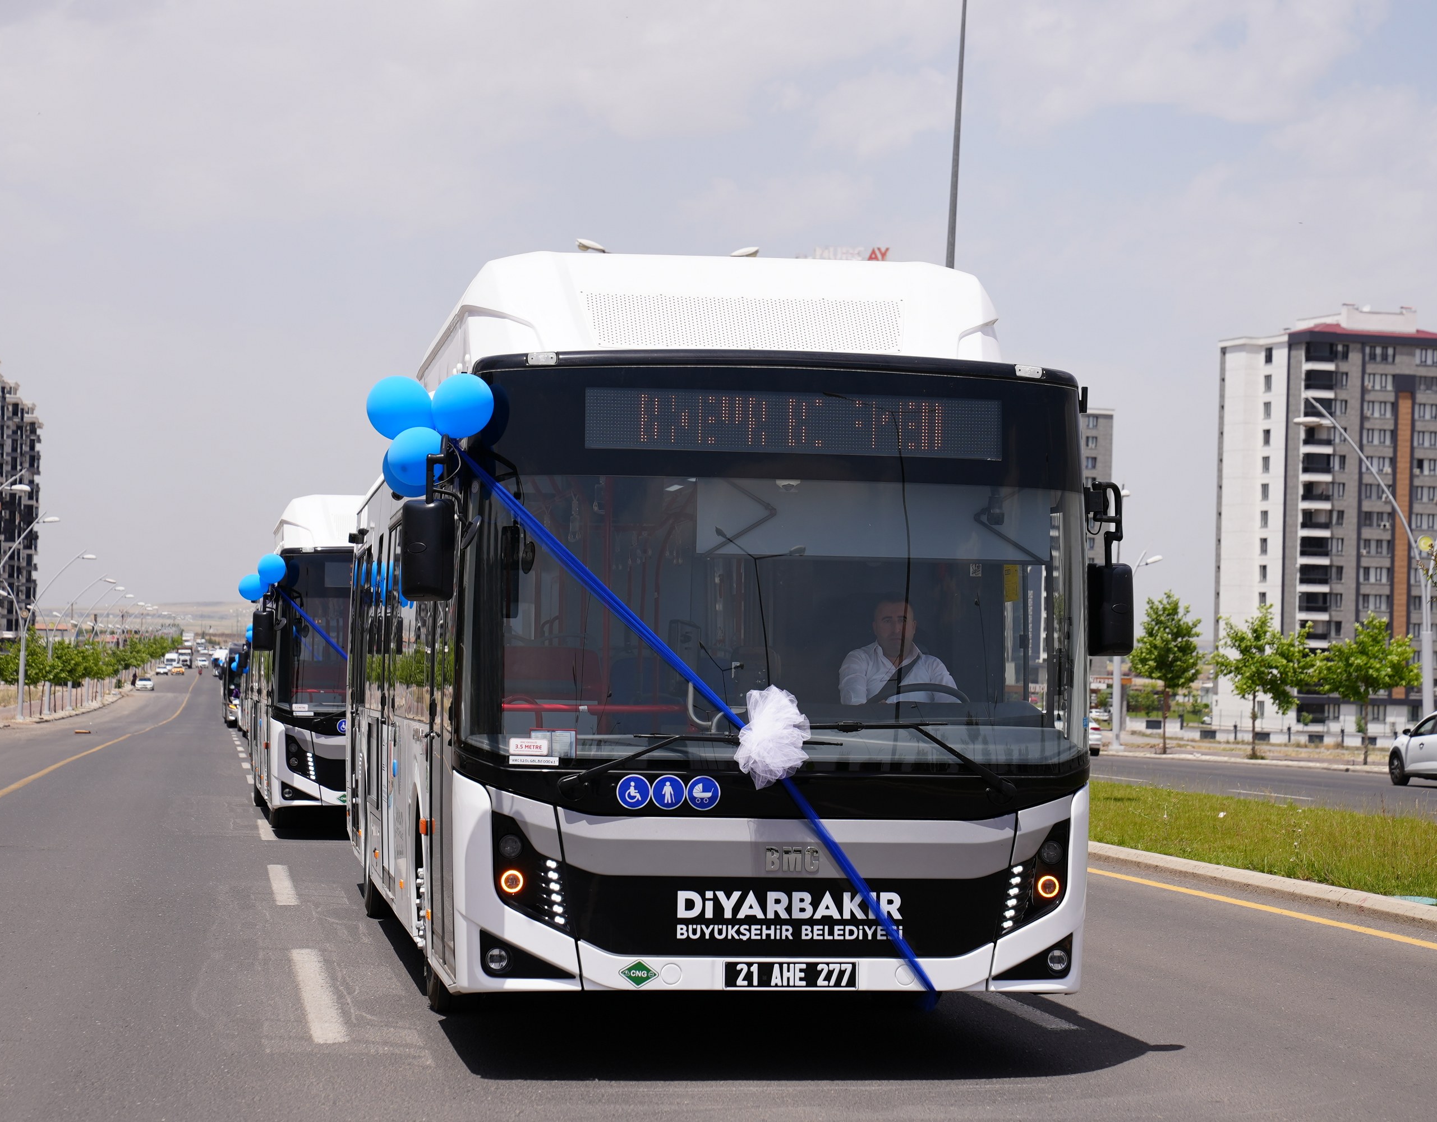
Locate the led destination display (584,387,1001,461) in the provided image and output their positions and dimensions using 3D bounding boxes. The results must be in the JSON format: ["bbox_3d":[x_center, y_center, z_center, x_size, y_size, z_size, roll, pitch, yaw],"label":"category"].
[{"bbox_3d":[0.294,-0.545,12.970,1.675,0.243,0.070,1,-2,-9],"label":"led destination display"}]

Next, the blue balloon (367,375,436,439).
[{"bbox_3d":[-1.270,-0.612,13.030,0.270,0.265,0.270,2,-2,-9],"label":"blue balloon"}]

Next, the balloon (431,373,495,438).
[{"bbox_3d":[-0.983,-0.596,12.550,0.245,0.250,0.245,2,-2,-9],"label":"balloon"}]

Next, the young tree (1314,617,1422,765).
[{"bbox_3d":[14.924,2.967,75.000,2.400,3.400,2.300,2,-2,-9],"label":"young tree"}]

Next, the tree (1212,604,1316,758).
[{"bbox_3d":[14.350,3.160,86.000,2.650,4.100,2.600,1,-2,9],"label":"tree"}]

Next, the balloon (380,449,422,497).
[{"bbox_3d":[-1.217,-0.373,13.050,0.250,0.255,0.250,2,-2,-9],"label":"balloon"}]

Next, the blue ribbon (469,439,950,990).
[{"bbox_3d":[-0.087,0.642,12.860,1.880,2.190,0.380,2,-2,-9],"label":"blue ribbon"}]

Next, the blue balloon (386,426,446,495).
[{"bbox_3d":[-1.162,-0.386,12.550,0.240,0.265,0.240,2,-2,-9],"label":"blue balloon"}]

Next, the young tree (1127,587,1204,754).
[{"bbox_3d":[12.050,3.004,88.000,2.000,4.400,1.950,2,-2,-9],"label":"young tree"}]

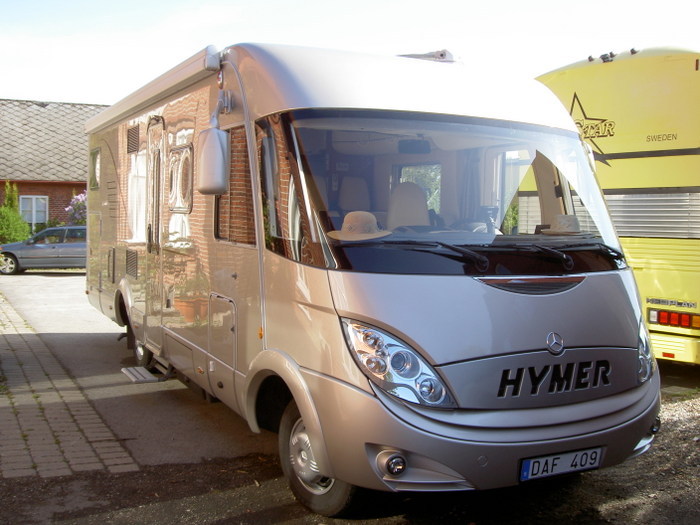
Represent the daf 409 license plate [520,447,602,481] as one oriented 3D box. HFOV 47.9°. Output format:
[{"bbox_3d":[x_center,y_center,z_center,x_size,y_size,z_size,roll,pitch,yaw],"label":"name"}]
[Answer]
[{"bbox_3d":[1.077,1.029,4.029,0.525,0.115,0.025,0,4,-27],"label":"daf 409 license plate"}]

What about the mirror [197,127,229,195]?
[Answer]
[{"bbox_3d":[-0.838,-0.624,4.824,0.190,0.415,0.130,0,4,-27],"label":"mirror"}]

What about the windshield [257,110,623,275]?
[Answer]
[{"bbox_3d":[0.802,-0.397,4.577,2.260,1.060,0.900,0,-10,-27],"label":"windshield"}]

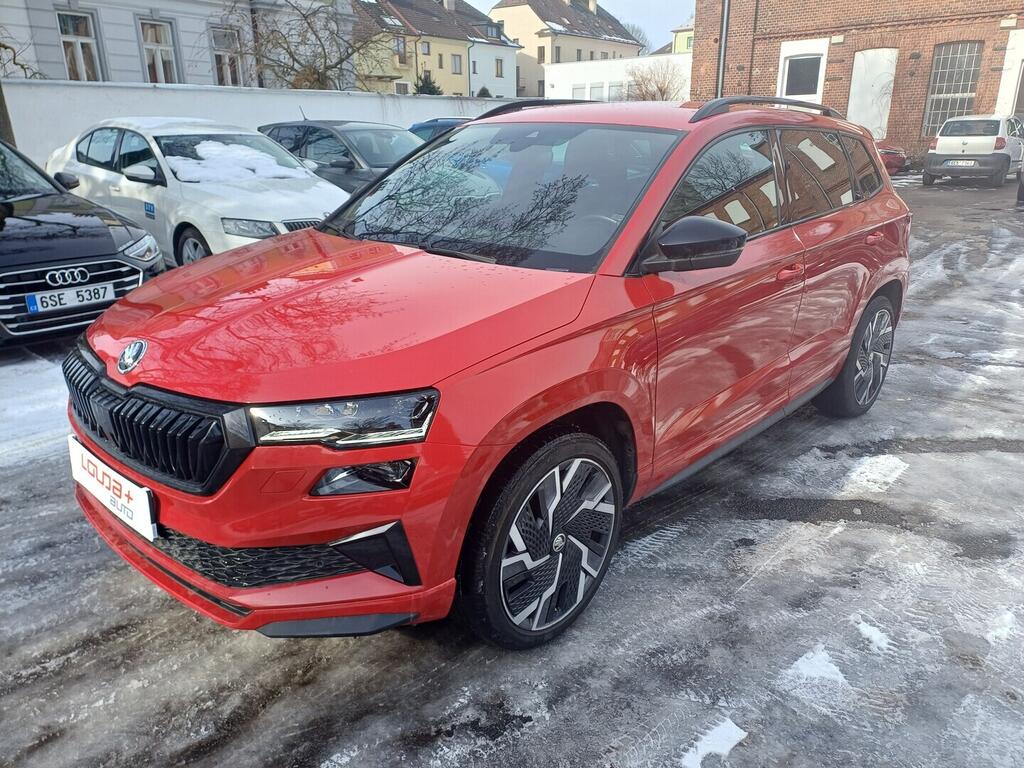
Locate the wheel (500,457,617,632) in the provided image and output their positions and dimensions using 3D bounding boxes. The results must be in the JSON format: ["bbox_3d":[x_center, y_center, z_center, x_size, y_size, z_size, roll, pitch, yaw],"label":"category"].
[{"bbox_3d":[0.086,0.450,2.208,0.180,0.515,0.515,17,25,41],"label":"wheel"}]

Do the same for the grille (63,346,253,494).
[{"bbox_3d":[-1.050,0.081,2.082,1.120,0.260,0.170,17,25,41],"label":"grille"}]

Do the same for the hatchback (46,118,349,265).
[{"bbox_3d":[-3.325,-1.991,7.891,4.660,1.470,1.814,16,25,39],"label":"hatchback"}]

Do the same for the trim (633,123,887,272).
[{"bbox_3d":[1.133,-0.825,3.077,0.200,0.460,2.430,17,25,41],"label":"trim"}]

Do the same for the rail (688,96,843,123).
[{"bbox_3d":[1.164,-1.176,3.192,0.060,0.110,1.500,17,25,41],"label":"rail"}]

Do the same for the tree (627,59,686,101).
[{"bbox_3d":[5.481,-10.456,28.363,2.200,3.600,2.100,-1,19,0],"label":"tree"}]

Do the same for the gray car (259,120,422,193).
[{"bbox_3d":[-1.909,-2.707,9.905,4.300,1.480,1.785,17,26,41],"label":"gray car"}]

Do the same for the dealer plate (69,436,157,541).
[{"bbox_3d":[-1.123,0.275,2.067,0.540,0.140,0.030,17,25,41],"label":"dealer plate"}]

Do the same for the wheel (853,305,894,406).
[{"bbox_3d":[1.890,-0.158,4.035,0.180,0.515,0.515,17,25,41],"label":"wheel"}]

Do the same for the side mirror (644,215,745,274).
[{"bbox_3d":[0.573,-0.440,2.318,0.250,0.170,0.200,17,25,41],"label":"side mirror"}]

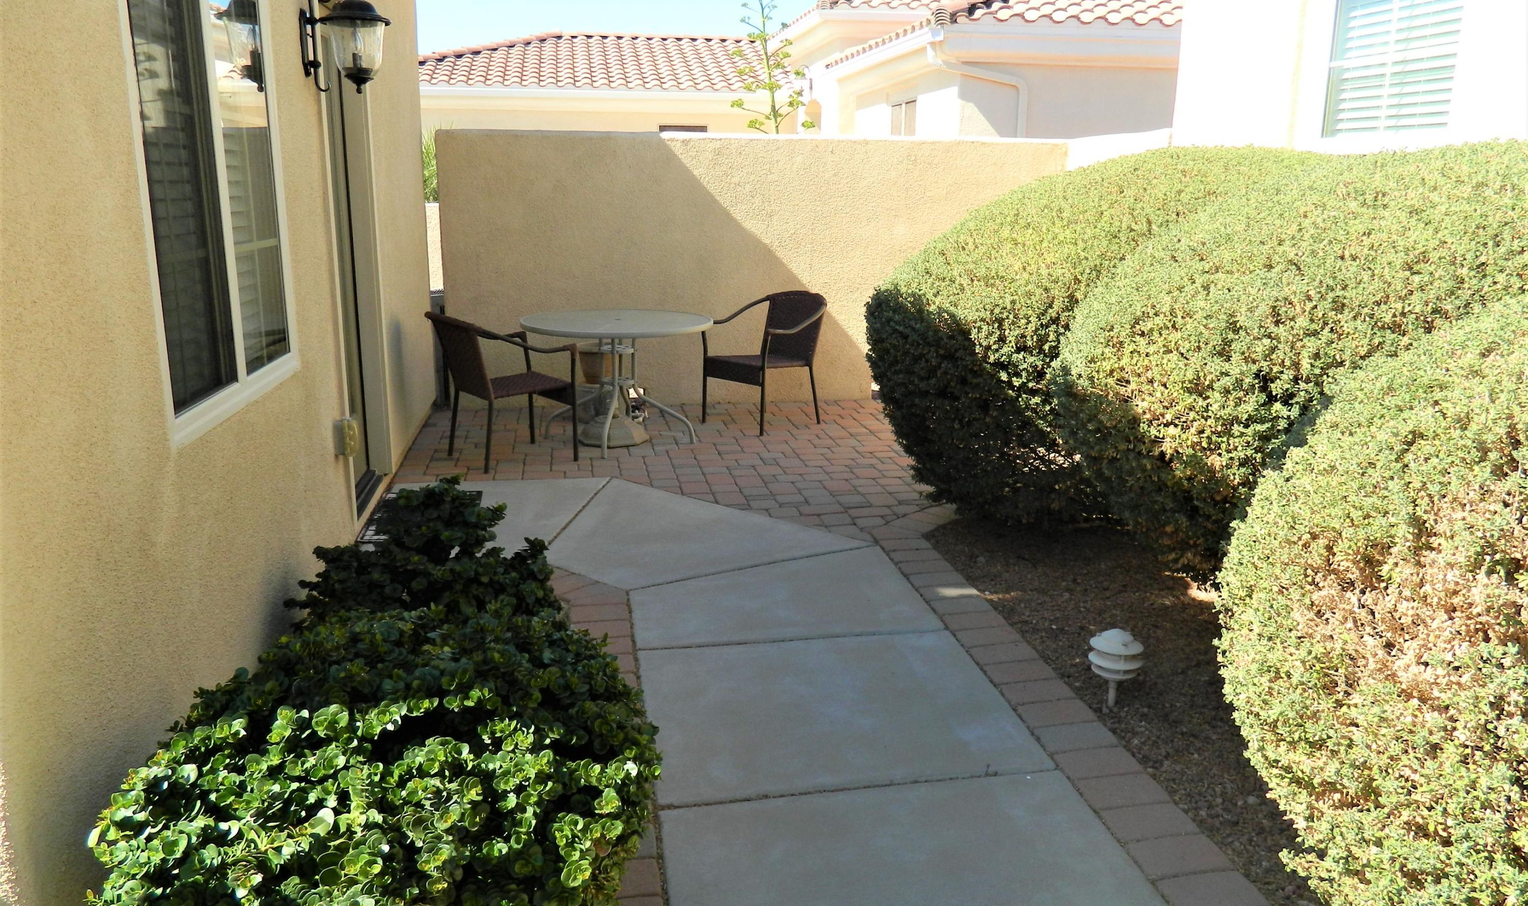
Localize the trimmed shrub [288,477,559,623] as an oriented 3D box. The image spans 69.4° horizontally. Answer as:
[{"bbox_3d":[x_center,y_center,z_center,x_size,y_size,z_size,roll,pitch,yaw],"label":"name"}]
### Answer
[{"bbox_3d":[-1.192,0.408,3.992,0.860,0.500,0.850,-2,14,-9],"label":"trimmed shrub"}]

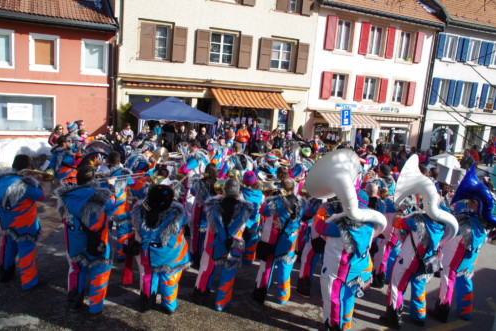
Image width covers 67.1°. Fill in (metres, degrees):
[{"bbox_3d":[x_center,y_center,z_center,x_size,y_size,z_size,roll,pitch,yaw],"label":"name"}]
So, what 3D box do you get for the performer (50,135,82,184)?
[{"bbox_3d":[-3.287,0.338,6.832,0.550,1.760,0.550,-1,12,-27],"label":"performer"}]

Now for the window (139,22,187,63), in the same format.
[{"bbox_3d":[-3.531,-5.110,15.589,1.945,1.527,0.200,1,11,-20],"label":"window"}]

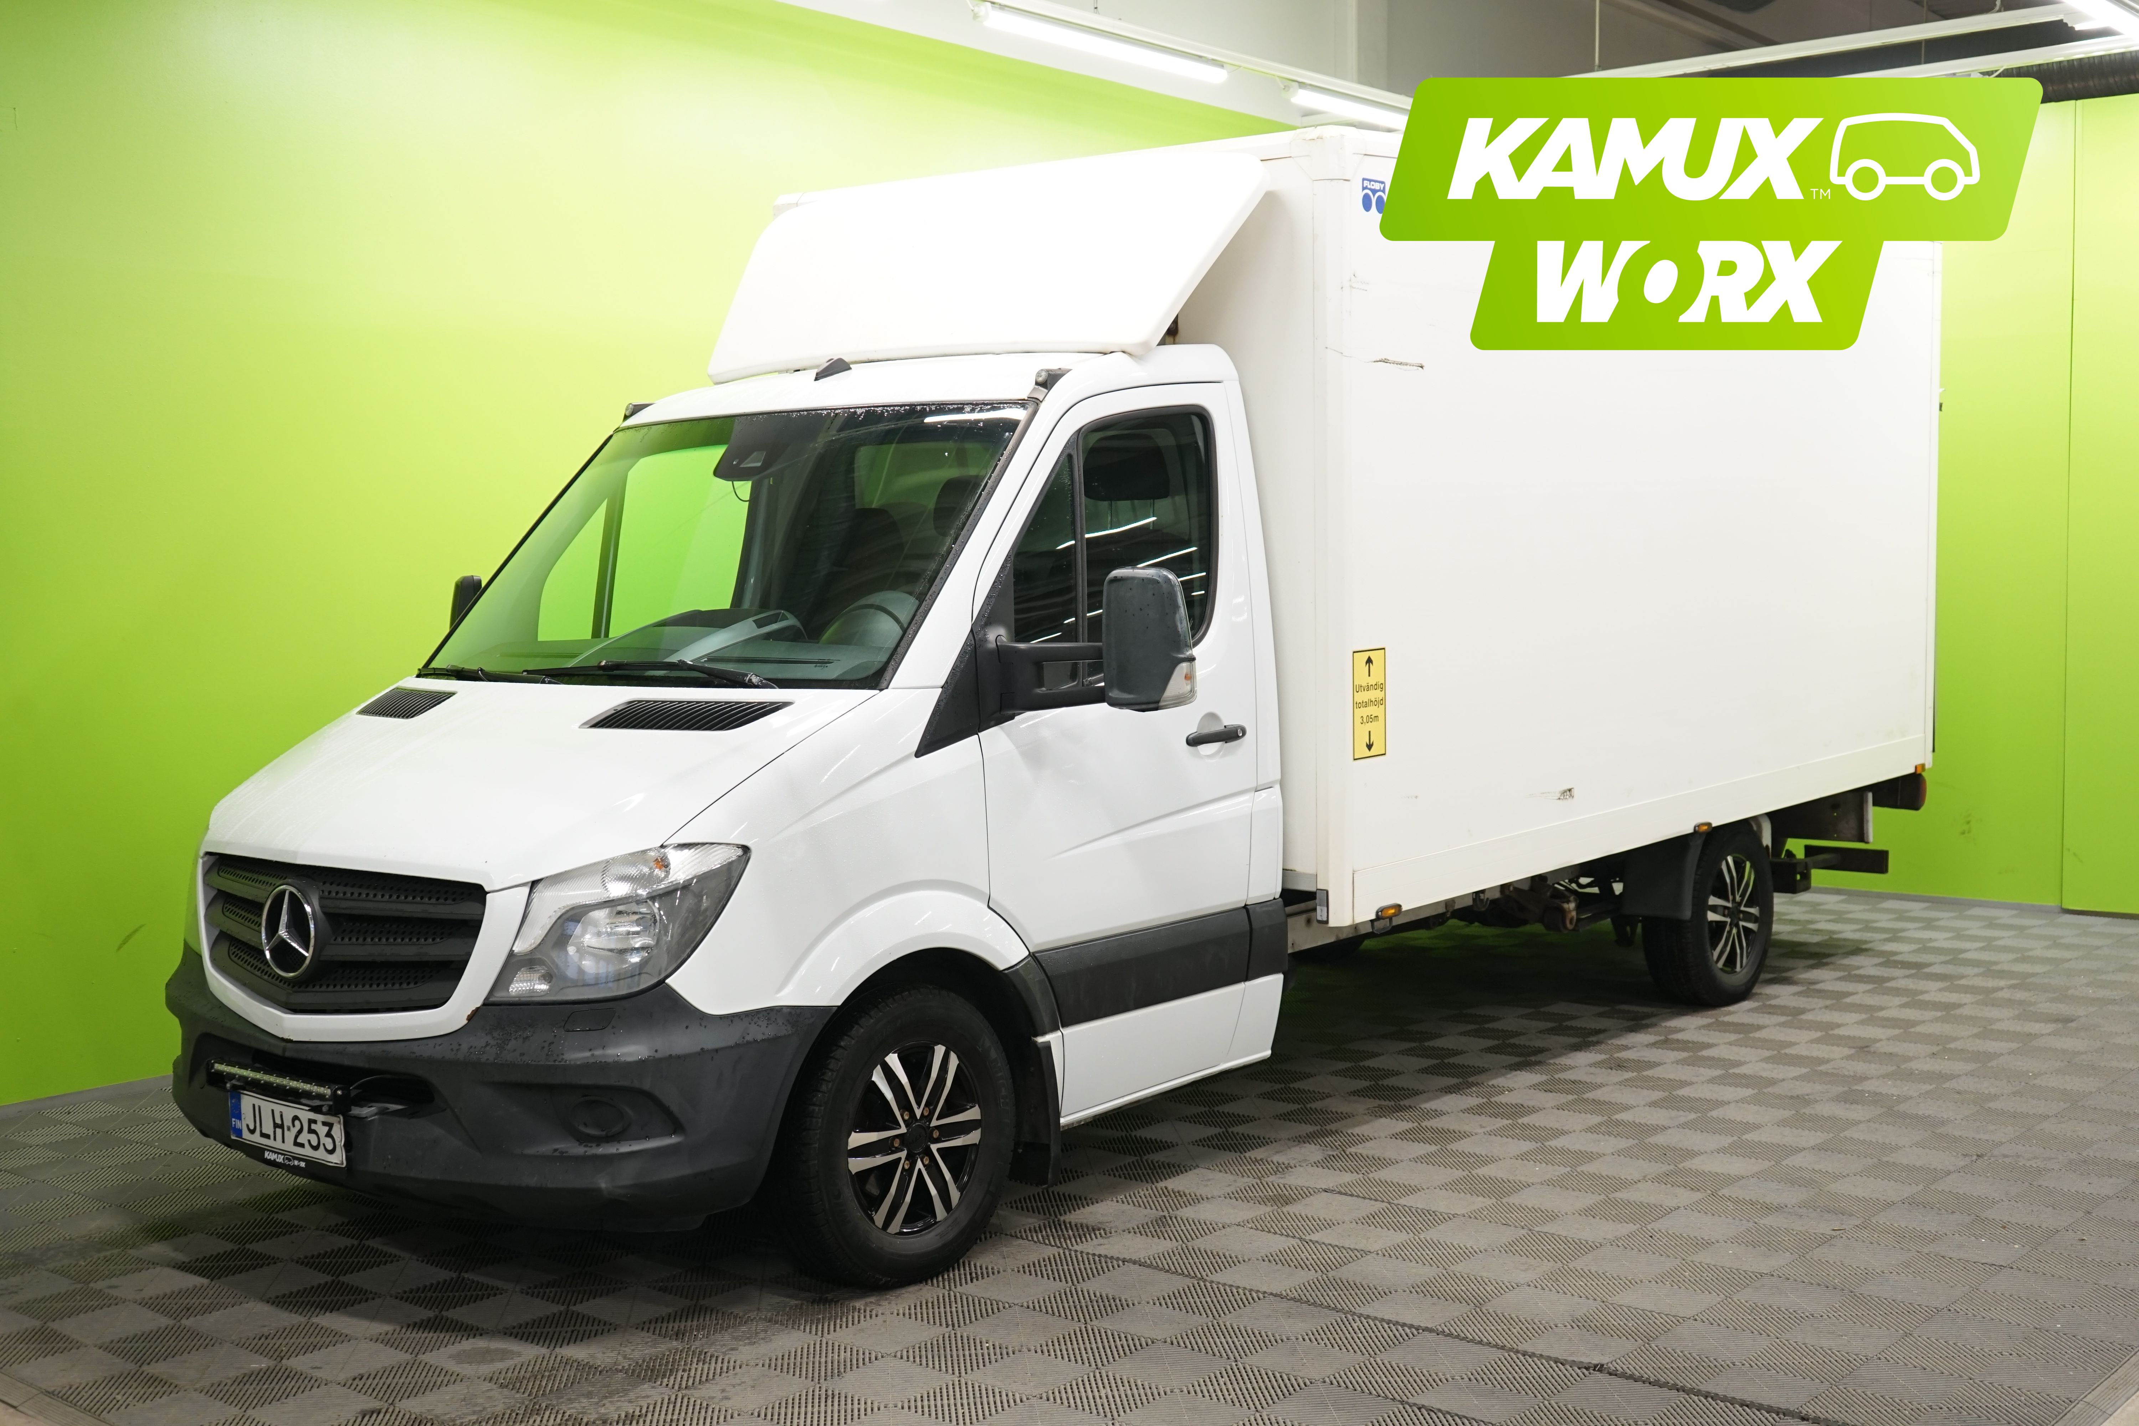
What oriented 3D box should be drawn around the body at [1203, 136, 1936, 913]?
[{"bbox_3d":[1.354,-0.722,8.729,2.178,2.185,4.597,4,7,40],"label":"body"}]

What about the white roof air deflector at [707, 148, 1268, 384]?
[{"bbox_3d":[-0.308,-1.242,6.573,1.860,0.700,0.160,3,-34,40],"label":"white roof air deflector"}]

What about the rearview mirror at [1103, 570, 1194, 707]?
[{"bbox_3d":[0.183,-0.164,5.243,0.205,0.340,0.135,3,6,40],"label":"rearview mirror"}]

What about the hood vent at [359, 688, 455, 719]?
[{"bbox_3d":[-1.676,-0.021,5.852,0.165,0.050,0.440,-30,20,-30],"label":"hood vent"}]

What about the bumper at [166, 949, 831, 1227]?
[{"bbox_3d":[-1.474,0.786,5.315,1.960,0.530,0.760,3,6,40],"label":"bumper"}]

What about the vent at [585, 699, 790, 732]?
[{"bbox_3d":[-0.861,0.001,5.165,0.440,0.050,0.165,1,27,25],"label":"vent"}]

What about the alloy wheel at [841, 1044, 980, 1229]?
[{"bbox_3d":[-0.387,0.955,5.273,0.160,0.440,0.440,3,5,40],"label":"alloy wheel"}]

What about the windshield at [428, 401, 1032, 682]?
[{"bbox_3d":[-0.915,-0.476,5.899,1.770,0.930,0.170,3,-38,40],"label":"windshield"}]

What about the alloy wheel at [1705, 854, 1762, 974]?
[{"bbox_3d":[2.404,0.730,8.573,0.160,0.440,0.440,3,5,40],"label":"alloy wheel"}]

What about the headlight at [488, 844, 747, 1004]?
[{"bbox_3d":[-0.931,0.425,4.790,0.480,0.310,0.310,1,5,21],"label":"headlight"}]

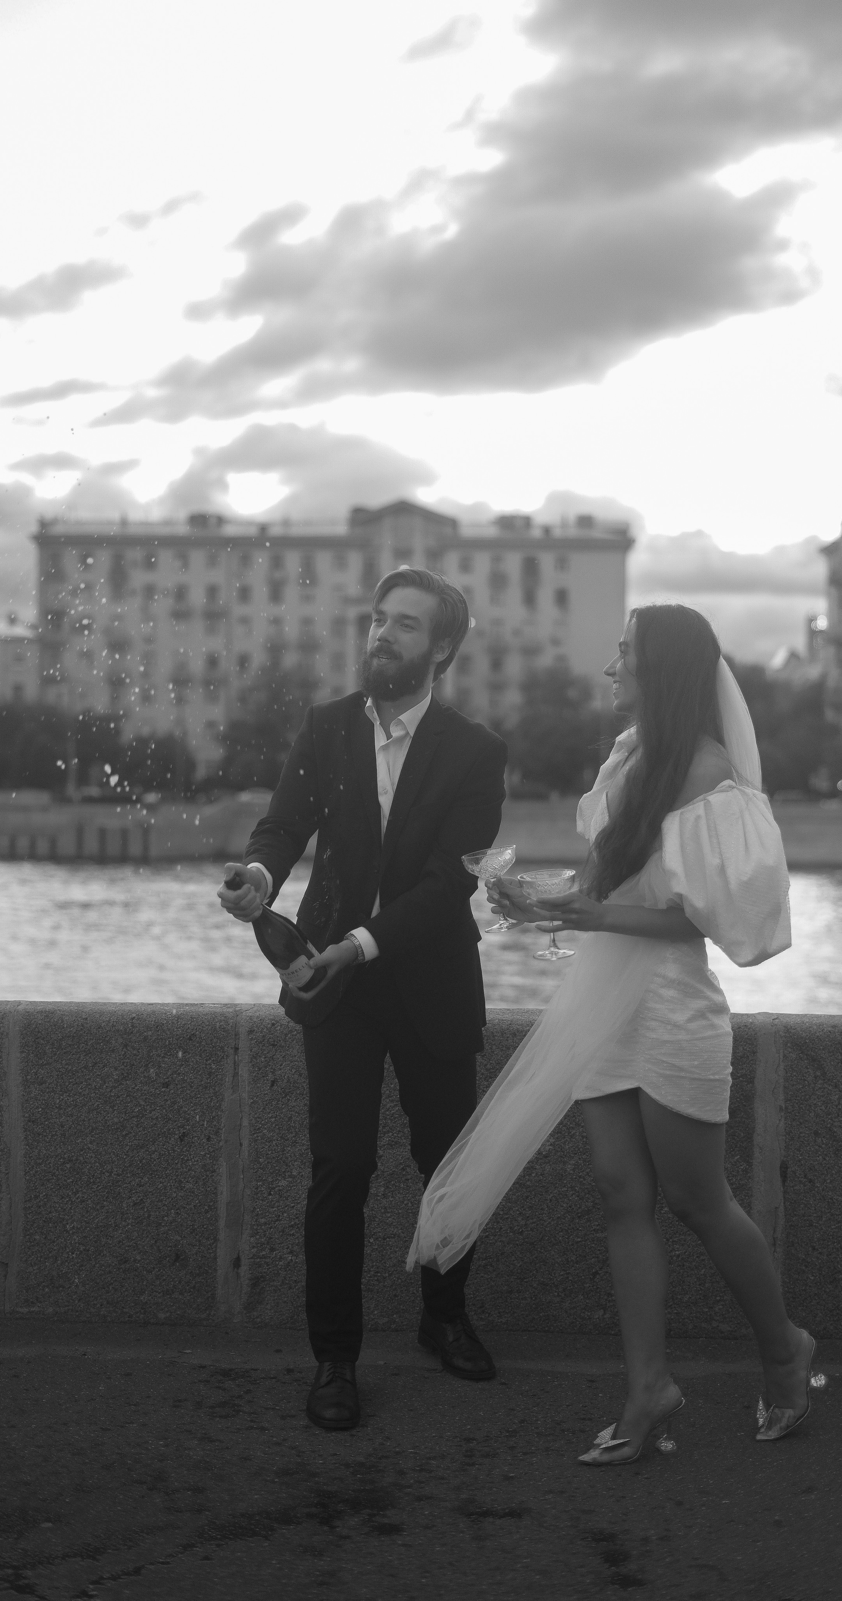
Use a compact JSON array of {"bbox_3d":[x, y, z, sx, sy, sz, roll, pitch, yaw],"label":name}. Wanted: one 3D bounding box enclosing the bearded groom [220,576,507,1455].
[{"bbox_3d":[-0.070,0.397,4.760,0.530,1.790,0.700,1,0,18],"label":"bearded groom"}]

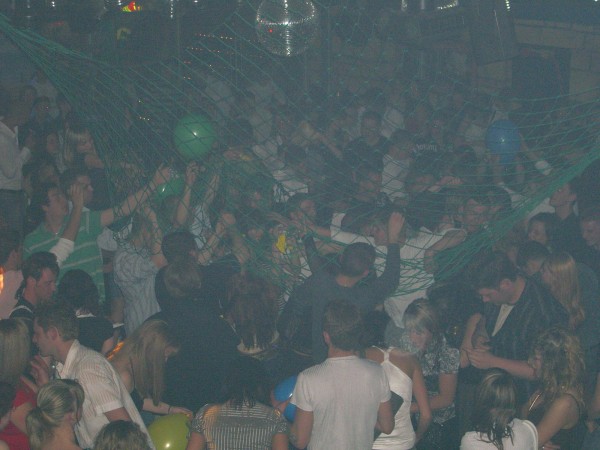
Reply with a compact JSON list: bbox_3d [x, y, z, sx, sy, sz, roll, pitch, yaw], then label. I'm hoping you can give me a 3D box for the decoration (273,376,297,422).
[{"bbox_3d":[-0.025,0.876,5.950,0.230,0.270,0.230,0,12,0],"label":"decoration"}]

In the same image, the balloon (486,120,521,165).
[{"bbox_3d":[1.537,-0.627,8.900,0.260,0.320,0.260,0,12,0],"label":"balloon"}]

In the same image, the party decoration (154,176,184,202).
[{"bbox_3d":[-0.893,-0.238,8.000,0.250,0.260,0.250,0,12,0],"label":"party decoration"}]

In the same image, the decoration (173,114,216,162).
[{"bbox_3d":[-0.705,-0.584,7.850,0.270,0.305,0.270,0,12,0],"label":"decoration"}]

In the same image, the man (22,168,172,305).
[{"bbox_3d":[-1.340,0.520,7.980,0.850,1.860,0.520,-6,14,-25],"label":"man"}]

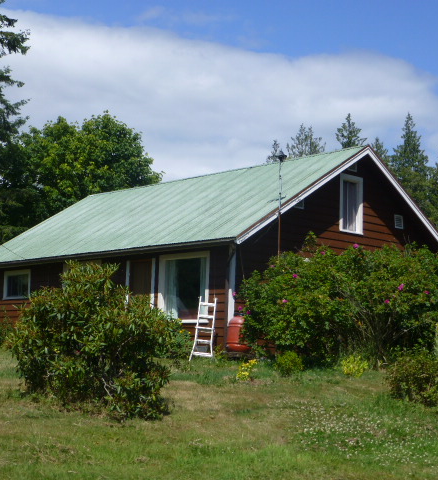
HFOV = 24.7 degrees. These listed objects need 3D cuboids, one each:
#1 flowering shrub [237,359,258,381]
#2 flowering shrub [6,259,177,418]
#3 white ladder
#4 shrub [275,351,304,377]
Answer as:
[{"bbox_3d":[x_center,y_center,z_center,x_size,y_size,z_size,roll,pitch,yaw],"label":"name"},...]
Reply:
[{"bbox_3d":[0.510,2.400,18.500,0.390,0.380,0.360,2,-7,2],"label":"flowering shrub"},{"bbox_3d":[-1.750,1.335,13.600,2.100,2.050,2.000,3,-7,-7],"label":"flowering shrub"},{"bbox_3d":[-0.368,2.113,23.700,0.530,1.530,0.420,-1,-8,22],"label":"white ladder"},{"bbox_3d":[1.384,2.424,19.600,0.540,0.500,0.500,1,-7,4],"label":"shrub"}]

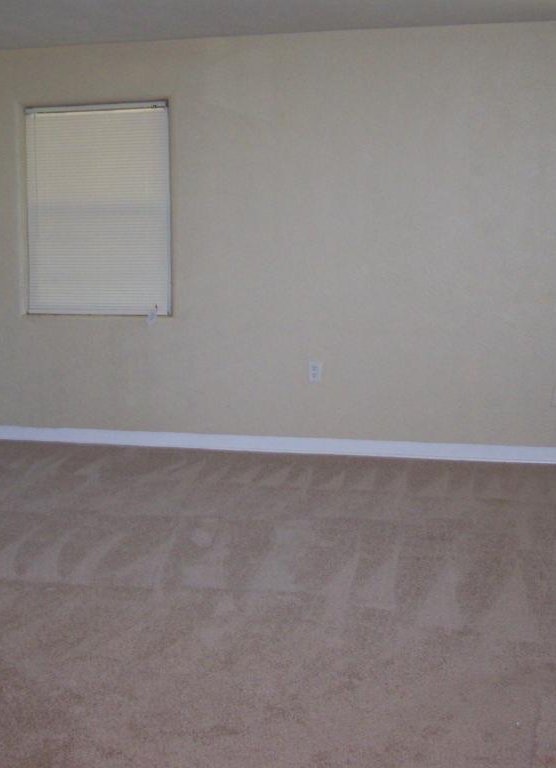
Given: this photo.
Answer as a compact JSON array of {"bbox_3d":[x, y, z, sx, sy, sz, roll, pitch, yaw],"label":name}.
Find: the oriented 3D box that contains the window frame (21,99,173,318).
[{"bbox_3d":[-1.082,-1.040,6.760,0.951,1.259,0.100,2,9,15],"label":"window frame"}]

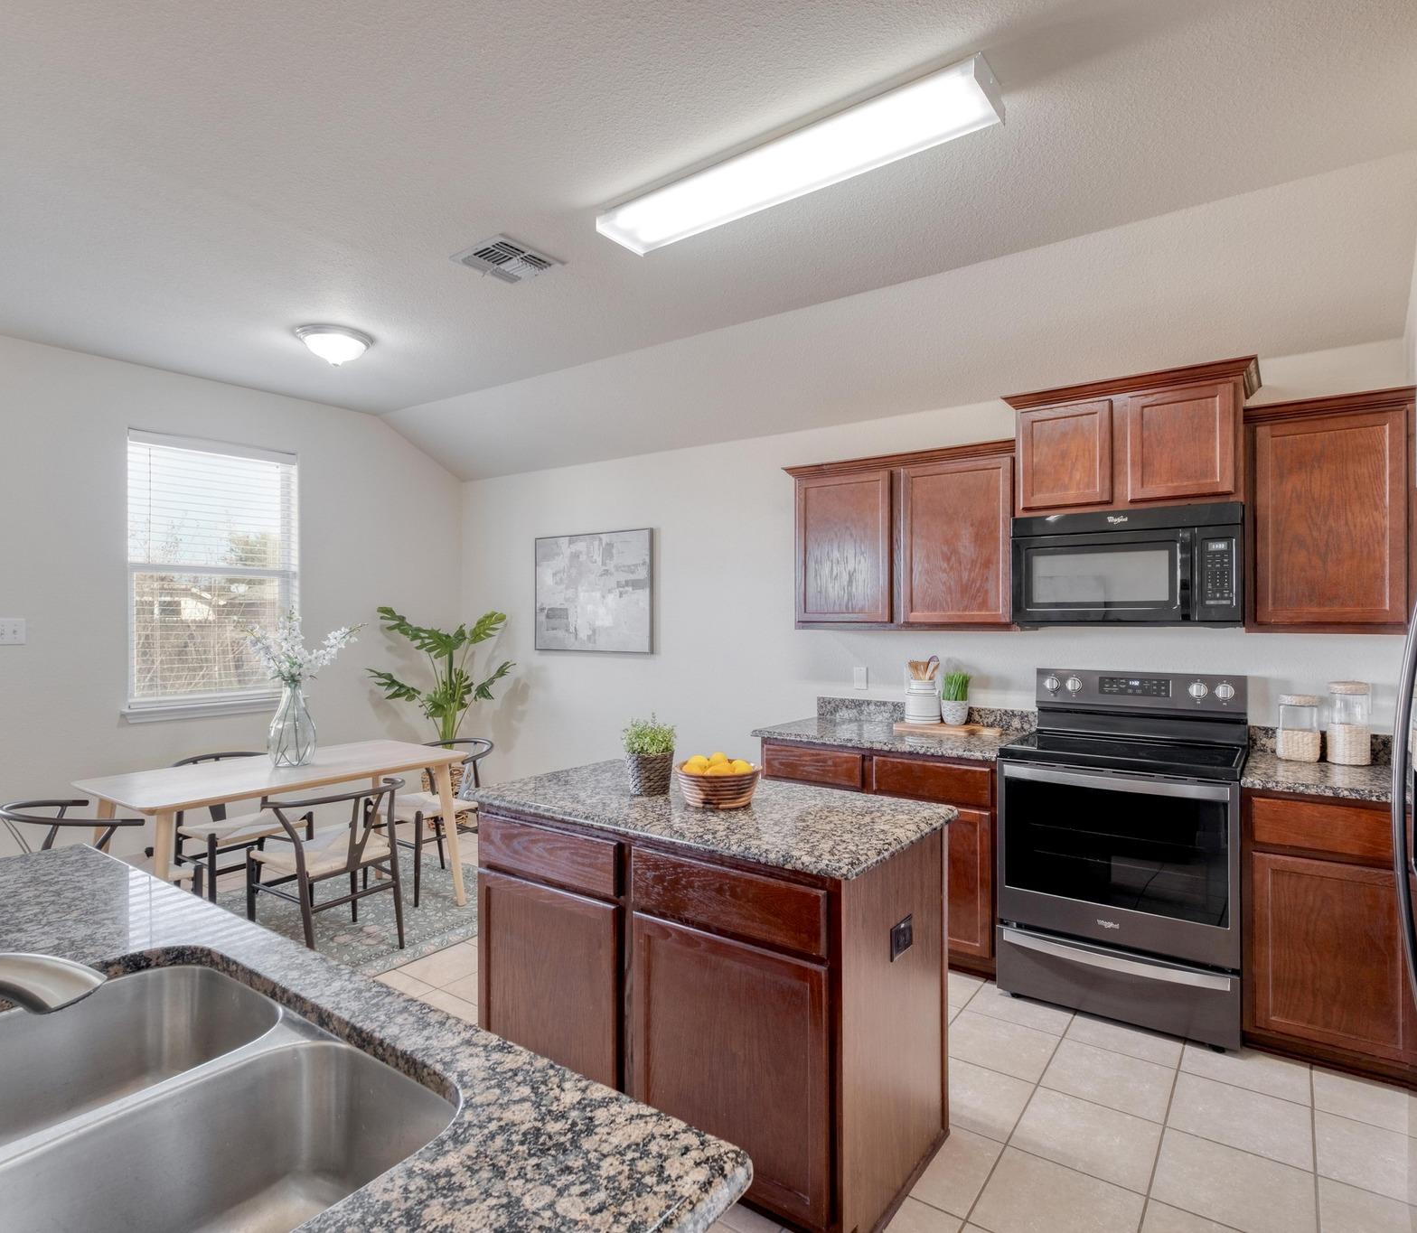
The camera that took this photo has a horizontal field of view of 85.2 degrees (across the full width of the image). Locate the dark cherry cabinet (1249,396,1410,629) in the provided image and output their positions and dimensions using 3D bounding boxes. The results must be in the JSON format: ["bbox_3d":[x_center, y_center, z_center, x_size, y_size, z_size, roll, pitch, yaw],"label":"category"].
[{"bbox_3d":[2.198,-0.334,2.752,0.454,0.797,0.350,0,0,35],"label":"dark cherry cabinet"}]

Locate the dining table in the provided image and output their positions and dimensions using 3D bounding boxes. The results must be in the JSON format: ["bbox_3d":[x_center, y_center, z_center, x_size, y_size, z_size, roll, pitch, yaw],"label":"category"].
[{"bbox_3d":[-1.880,1.055,3.472,0.830,0.738,1.380,0,0,35],"label":"dining table"}]

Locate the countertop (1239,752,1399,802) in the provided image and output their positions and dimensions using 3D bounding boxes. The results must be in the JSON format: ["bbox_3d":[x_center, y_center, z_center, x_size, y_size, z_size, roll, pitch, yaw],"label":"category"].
[{"bbox_3d":[2.088,0.539,2.581,0.480,0.038,0.650,0,0,36],"label":"countertop"}]

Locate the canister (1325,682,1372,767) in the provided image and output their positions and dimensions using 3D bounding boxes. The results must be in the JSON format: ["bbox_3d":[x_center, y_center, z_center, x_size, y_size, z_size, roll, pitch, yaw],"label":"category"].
[{"bbox_3d":[2.287,0.383,2.756,0.130,0.288,0.130,0,0,35],"label":"canister"}]

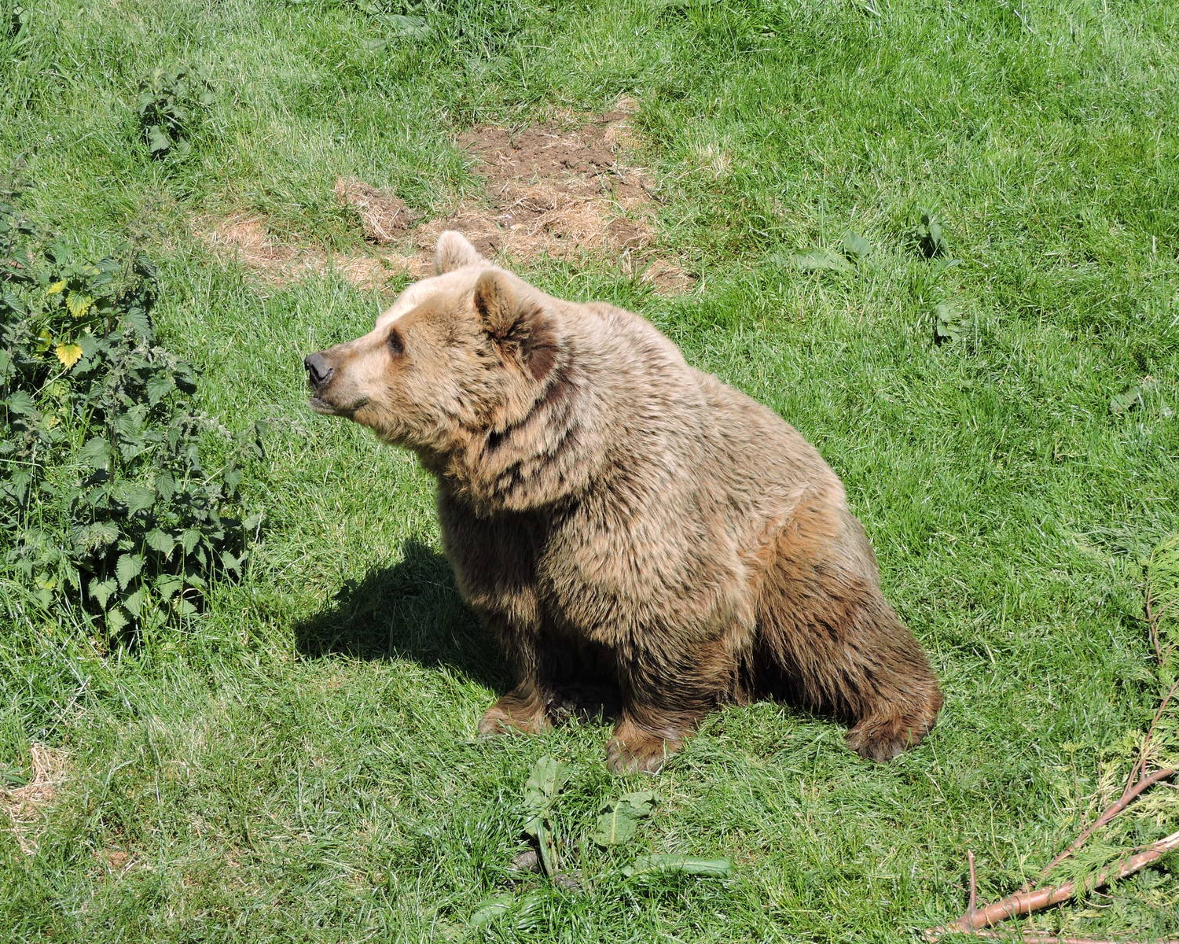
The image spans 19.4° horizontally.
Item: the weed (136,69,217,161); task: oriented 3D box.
[{"bbox_3d":[-1.068,-0.923,8.900,0.200,0.190,0.190,0,30,0],"label":"weed"}]

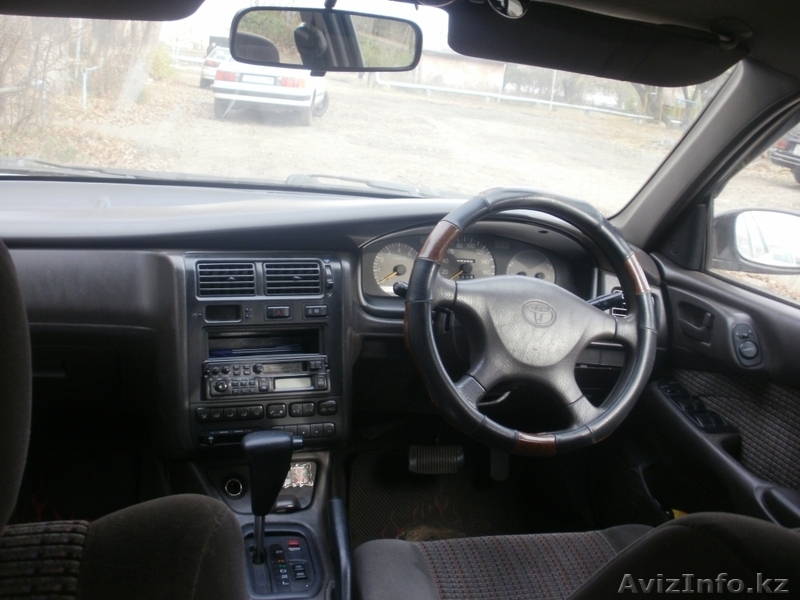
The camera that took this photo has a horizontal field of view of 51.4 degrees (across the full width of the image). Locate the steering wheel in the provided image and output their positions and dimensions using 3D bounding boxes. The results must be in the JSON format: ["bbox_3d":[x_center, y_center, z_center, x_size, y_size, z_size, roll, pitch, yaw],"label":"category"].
[{"bbox_3d":[0.190,0.030,1.210,0.387,0.387,0.100,8,-11,-15],"label":"steering wheel"}]

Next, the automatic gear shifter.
[{"bbox_3d":[-0.170,0.261,1.105,0.075,0.168,0.055,-1,11,-16],"label":"automatic gear shifter"}]

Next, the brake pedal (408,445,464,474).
[{"bbox_3d":[0.075,0.330,1.720,0.116,0.055,0.033,-1,-16,-16],"label":"brake pedal"}]

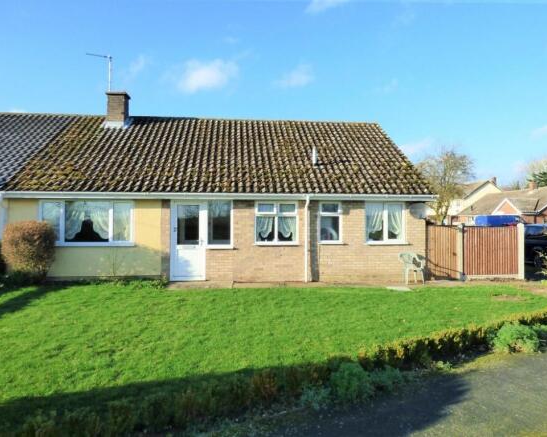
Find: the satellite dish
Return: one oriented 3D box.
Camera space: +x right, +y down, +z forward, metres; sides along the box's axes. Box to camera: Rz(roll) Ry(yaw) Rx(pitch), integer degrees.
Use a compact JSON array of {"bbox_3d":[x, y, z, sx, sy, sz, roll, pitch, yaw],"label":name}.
[{"bbox_3d":[3.725,-0.199,9.950,0.480,0.430,0.270,0,0,-30],"label":"satellite dish"}]

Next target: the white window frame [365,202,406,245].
[{"bbox_3d":[2.956,0.138,10.200,1.090,1.110,0.110,0,0,0],"label":"white window frame"}]

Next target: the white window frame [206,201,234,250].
[{"bbox_3d":[-1.382,0.176,10.100,0.730,1.290,0.100,0,0,0],"label":"white window frame"}]

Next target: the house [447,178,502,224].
[{"bbox_3d":[29.149,-1.490,57.807,8.600,7.800,8.200,0,-1,-15],"label":"house"}]

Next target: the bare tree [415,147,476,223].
[{"bbox_3d":[11.547,-1.594,26.000,4.000,6.500,4.000,0,0,0],"label":"bare tree"}]

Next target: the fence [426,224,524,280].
[{"bbox_3d":[5.555,0.935,10.650,2.690,1.540,0.120,0,0,0],"label":"fence"}]

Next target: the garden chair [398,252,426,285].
[{"bbox_3d":[3.517,1.268,9.800,0.580,0.820,0.570,0,0,-24],"label":"garden chair"}]

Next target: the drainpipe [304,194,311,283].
[{"bbox_3d":[0.876,0.515,9.980,0.130,2.260,0.150,0,0,0],"label":"drainpipe"}]

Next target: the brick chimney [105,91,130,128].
[{"bbox_3d":[-5.258,-3.622,13.241,0.640,1.157,0.630,0,-1,-5],"label":"brick chimney"}]

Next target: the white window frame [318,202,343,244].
[{"bbox_3d":[1.539,0.134,10.390,0.631,1.127,0.100,0,-1,-5],"label":"white window frame"}]

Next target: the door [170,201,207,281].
[{"bbox_3d":[-2.223,0.580,10.100,0.930,2.090,0.100,0,0,0],"label":"door"}]

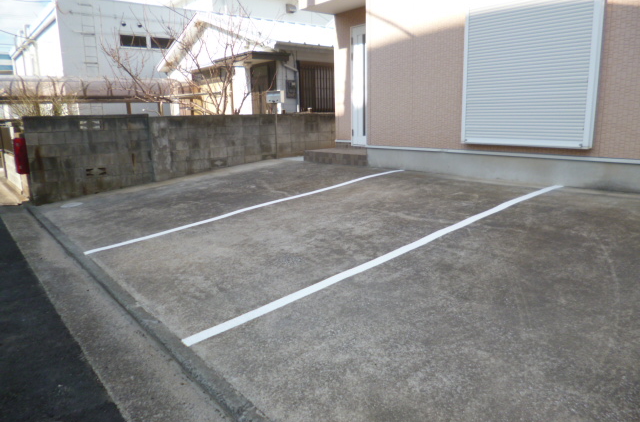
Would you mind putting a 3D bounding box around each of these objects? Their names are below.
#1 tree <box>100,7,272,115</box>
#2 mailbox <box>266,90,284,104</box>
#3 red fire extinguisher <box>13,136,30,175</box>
[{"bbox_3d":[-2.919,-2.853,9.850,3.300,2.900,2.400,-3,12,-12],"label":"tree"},{"bbox_3d":[-0.946,-2.430,9.450,0.370,0.265,0.140,7,14,33],"label":"mailbox"},{"bbox_3d":[-4.570,-0.835,6.800,0.150,0.540,0.250,-10,14,-37],"label":"red fire extinguisher"}]

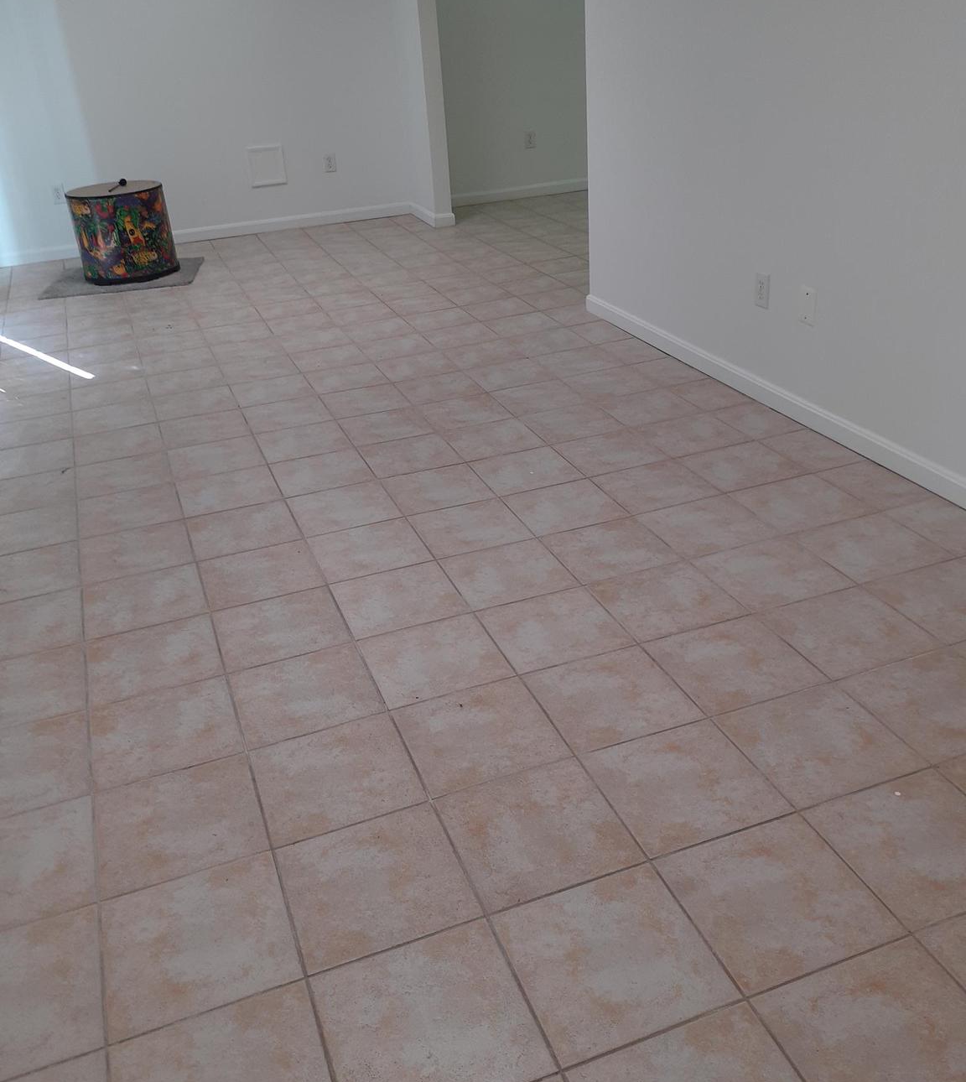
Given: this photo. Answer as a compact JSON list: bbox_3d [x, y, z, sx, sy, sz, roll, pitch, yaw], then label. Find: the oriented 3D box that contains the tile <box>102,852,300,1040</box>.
[{"bbox_3d":[-0.485,0.679,1.709,0.308,0.010,0.305,-13,29,-17],"label":"tile"}]

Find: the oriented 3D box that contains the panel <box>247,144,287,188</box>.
[{"bbox_3d":[-1.469,-2.553,6.854,0.238,0.254,0.020,-14,30,-18],"label":"panel"}]

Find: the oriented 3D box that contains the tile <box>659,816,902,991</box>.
[{"bbox_3d":[0.496,0.607,1.722,0.305,0.010,0.294,-13,30,-17],"label":"tile"}]

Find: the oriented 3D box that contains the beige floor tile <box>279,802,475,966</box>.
[{"bbox_3d":[-0.190,0.607,1.778,0.305,0.012,0.302,-13,30,-17],"label":"beige floor tile"}]

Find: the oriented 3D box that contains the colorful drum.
[{"bbox_3d":[-2.162,-1.867,6.043,0.560,0.510,0.560,-13,29,-17],"label":"colorful drum"}]

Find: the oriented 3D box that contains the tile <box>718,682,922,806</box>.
[{"bbox_3d":[0.668,0.404,2.026,0.303,0.010,0.303,-13,29,-16],"label":"tile"}]

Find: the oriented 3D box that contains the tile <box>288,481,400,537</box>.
[{"bbox_3d":[-0.438,-0.101,3.124,0.305,0.010,0.294,-13,30,-17],"label":"tile"}]

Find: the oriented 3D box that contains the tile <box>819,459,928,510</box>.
[{"bbox_3d":[1.187,-0.165,3.036,0.205,0.010,0.303,-13,29,-16],"label":"tile"}]

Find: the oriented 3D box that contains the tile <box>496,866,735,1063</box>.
[{"bbox_3d":[0.202,0.659,1.598,0.303,0.010,0.303,-13,29,-16],"label":"tile"}]

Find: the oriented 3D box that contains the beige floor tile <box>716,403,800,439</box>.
[{"bbox_3d":[0.970,-0.424,3.563,0.213,0.010,0.294,-13,30,-17],"label":"beige floor tile"}]

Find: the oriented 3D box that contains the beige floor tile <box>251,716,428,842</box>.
[{"bbox_3d":[-0.296,0.478,2.028,0.305,0.012,0.302,-13,30,-17],"label":"beige floor tile"}]

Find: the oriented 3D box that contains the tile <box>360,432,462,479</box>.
[{"bbox_3d":[-0.248,-0.290,3.433,0.302,0.010,0.297,-13,29,-17],"label":"tile"}]

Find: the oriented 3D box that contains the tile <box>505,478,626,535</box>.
[{"bbox_3d":[0.250,-0.101,3.024,0.302,0.010,0.297,-13,29,-17],"label":"tile"}]

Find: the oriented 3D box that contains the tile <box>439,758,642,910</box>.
[{"bbox_3d":[0.099,0.541,1.867,0.305,0.012,0.302,-13,30,-17],"label":"tile"}]

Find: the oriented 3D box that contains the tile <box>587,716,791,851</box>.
[{"bbox_3d":[0.387,0.475,1.956,0.305,0.012,0.302,-13,30,-17],"label":"tile"}]

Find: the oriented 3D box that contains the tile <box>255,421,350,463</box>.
[{"bbox_3d":[-0.661,-0.364,3.683,0.308,0.010,0.305,-13,29,-17],"label":"tile"}]

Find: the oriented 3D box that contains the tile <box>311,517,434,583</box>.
[{"bbox_3d":[-0.331,0.028,2.875,0.305,0.010,0.294,-13,30,-17],"label":"tile"}]

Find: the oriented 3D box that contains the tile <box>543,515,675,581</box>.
[{"bbox_3d":[0.356,0.024,2.795,0.305,0.012,0.302,-13,30,-17],"label":"tile"}]

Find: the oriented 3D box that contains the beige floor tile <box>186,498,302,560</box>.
[{"bbox_3d":[-0.716,-0.034,3.007,0.302,0.010,0.297,-13,29,-17],"label":"beige floor tile"}]

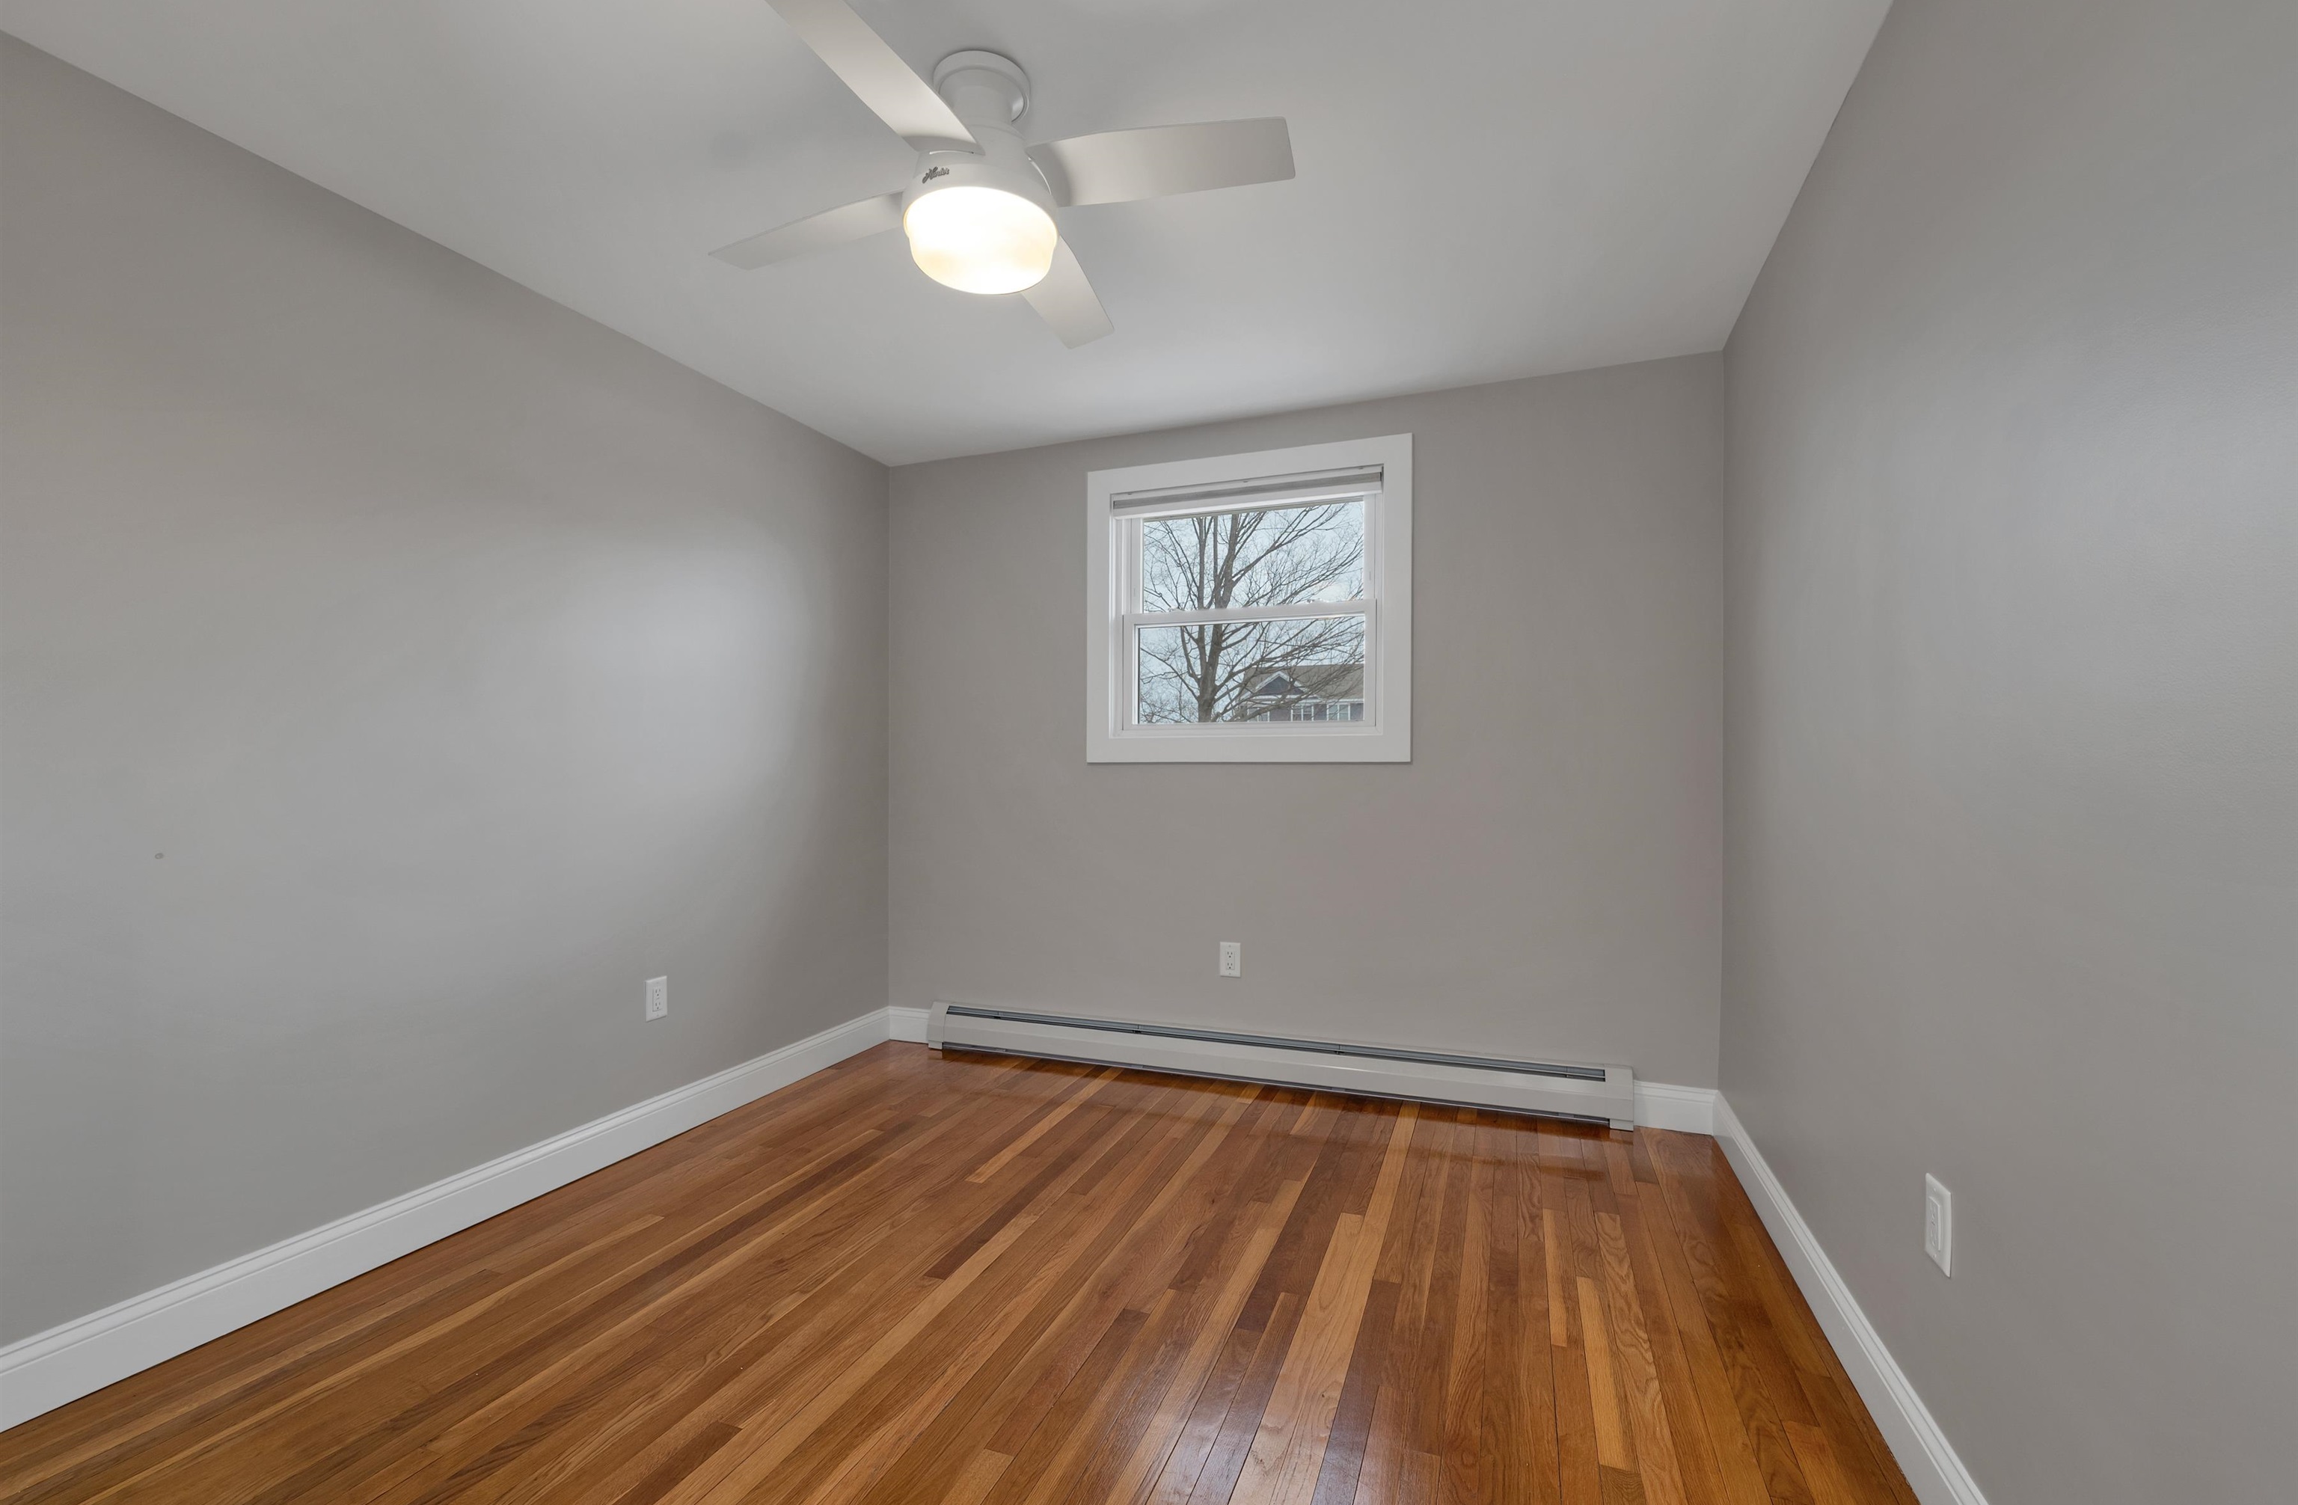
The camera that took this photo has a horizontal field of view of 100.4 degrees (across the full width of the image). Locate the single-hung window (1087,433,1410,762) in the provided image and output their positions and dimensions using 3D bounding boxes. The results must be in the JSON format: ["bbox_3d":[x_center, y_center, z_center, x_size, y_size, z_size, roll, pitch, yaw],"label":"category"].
[{"bbox_3d":[0.332,-0.506,3.394,1.165,1.085,0.100,0,-1,21],"label":"single-hung window"}]

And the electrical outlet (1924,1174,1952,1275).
[{"bbox_3d":[1.143,0.684,1.393,0.008,0.117,0.074,0,-1,21],"label":"electrical outlet"}]

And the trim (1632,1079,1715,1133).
[{"bbox_3d":[1.559,1.061,2.844,0.222,0.134,0.015,0,-1,21],"label":"trim"}]

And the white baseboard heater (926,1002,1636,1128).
[{"bbox_3d":[0.297,1.059,3.319,2.475,0.174,0.066,0,-1,21],"label":"white baseboard heater"}]

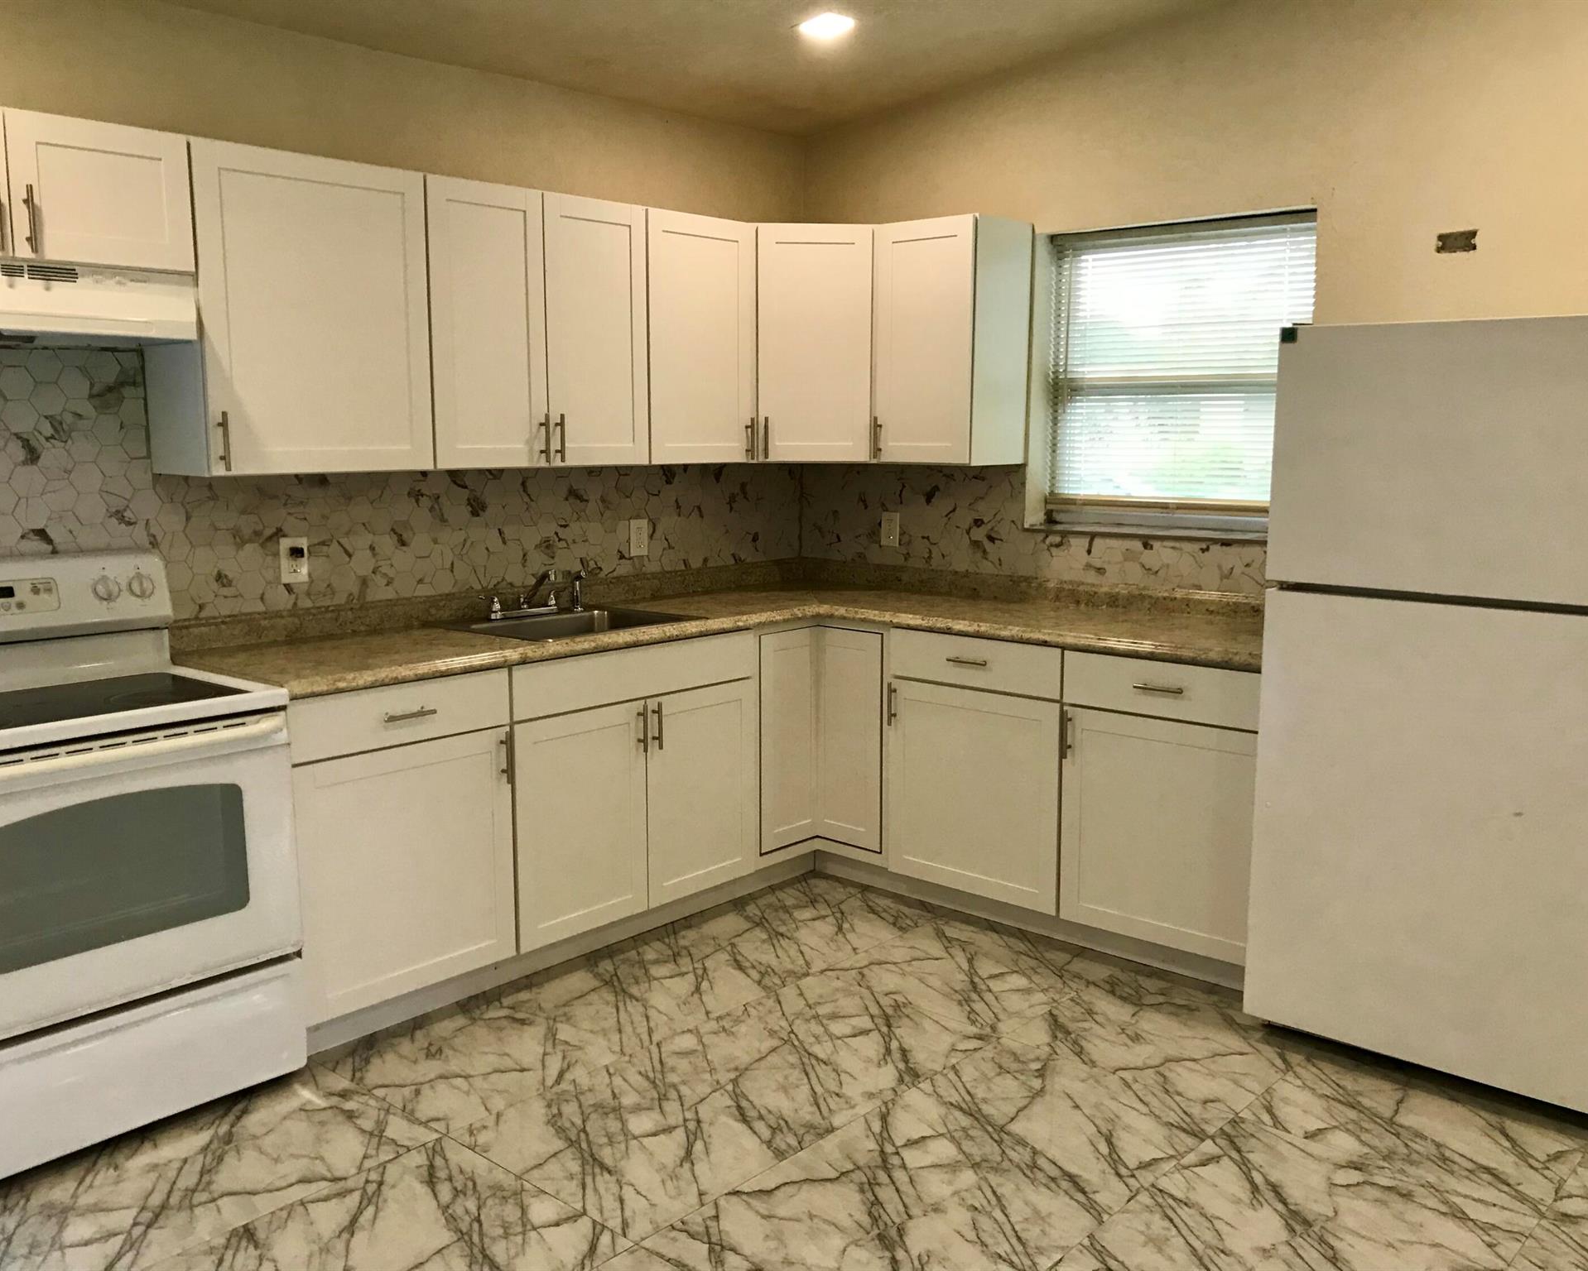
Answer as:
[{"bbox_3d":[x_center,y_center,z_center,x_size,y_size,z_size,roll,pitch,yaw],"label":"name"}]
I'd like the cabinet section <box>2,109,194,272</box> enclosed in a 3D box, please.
[{"bbox_3d":[-1.606,-0.973,3.068,0.310,0.295,0.381,8,12,41],"label":"cabinet section"}]

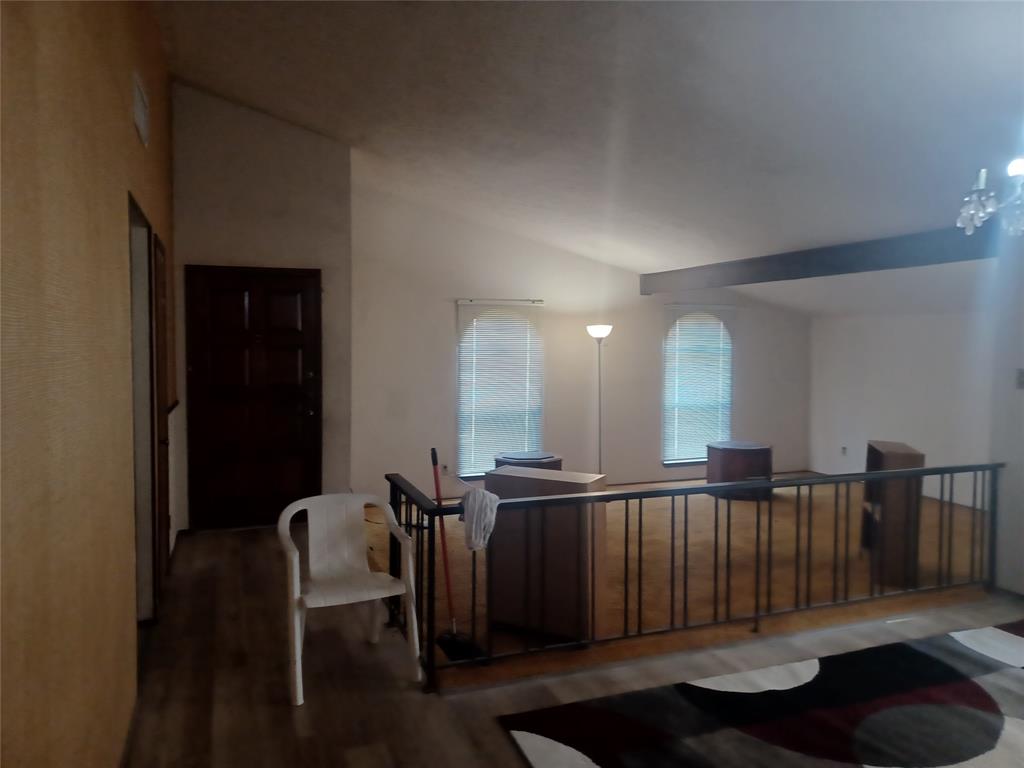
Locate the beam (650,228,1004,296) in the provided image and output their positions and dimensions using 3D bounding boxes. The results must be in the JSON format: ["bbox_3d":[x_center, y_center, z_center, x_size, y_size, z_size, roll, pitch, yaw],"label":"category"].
[{"bbox_3d":[2.122,-0.951,6.102,0.140,0.220,3.830,-1,4,-21],"label":"beam"}]

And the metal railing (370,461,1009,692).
[{"bbox_3d":[1.156,0.883,4.181,3.600,0.800,0.890,-1,4,-21],"label":"metal railing"}]

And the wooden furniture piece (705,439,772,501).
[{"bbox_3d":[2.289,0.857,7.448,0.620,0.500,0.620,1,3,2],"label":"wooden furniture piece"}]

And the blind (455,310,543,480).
[{"bbox_3d":[-0.095,0.064,7.320,0.900,1.690,0.060,-1,4,-21],"label":"blind"}]

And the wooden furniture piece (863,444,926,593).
[{"bbox_3d":[2.555,0.841,4.983,0.260,0.820,0.580,1,3,16],"label":"wooden furniture piece"}]

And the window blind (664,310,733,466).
[{"bbox_3d":[2.064,0.035,8.198,0.910,1.660,0.090,-1,4,-21],"label":"window blind"}]

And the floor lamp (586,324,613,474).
[{"bbox_3d":[0.860,0.255,7.298,0.270,1.690,0.270,1,3,0],"label":"floor lamp"}]

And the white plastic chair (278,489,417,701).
[{"bbox_3d":[-0.750,0.926,3.370,0.560,0.770,0.580,-1,4,-25],"label":"white plastic chair"}]

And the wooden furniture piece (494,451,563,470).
[{"bbox_3d":[0.146,0.892,6.556,0.620,0.490,0.620,0,3,-7],"label":"wooden furniture piece"}]

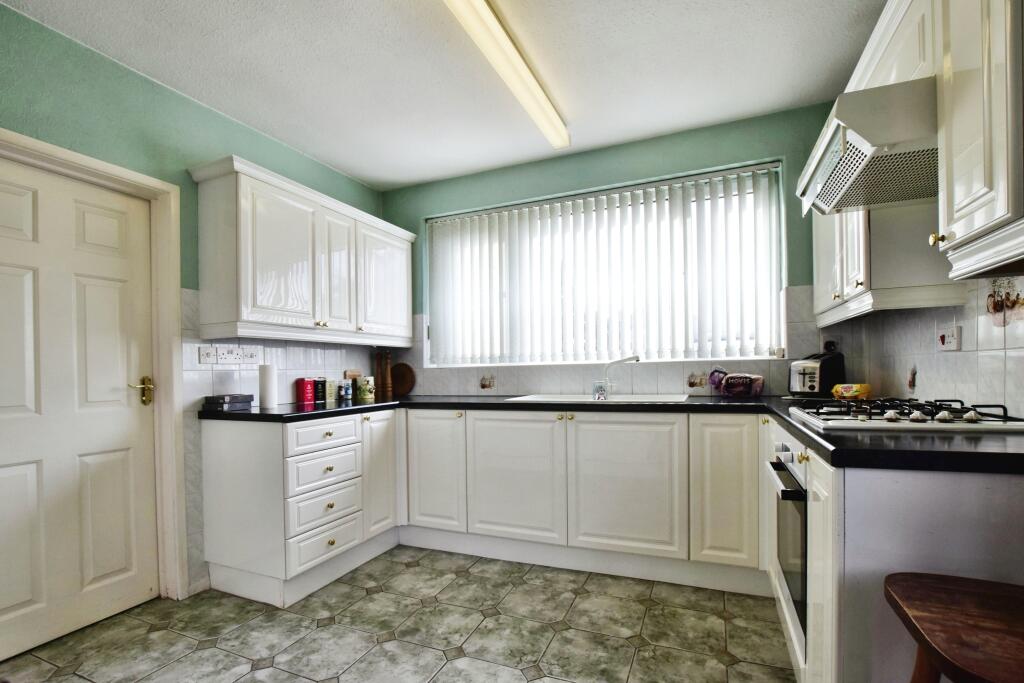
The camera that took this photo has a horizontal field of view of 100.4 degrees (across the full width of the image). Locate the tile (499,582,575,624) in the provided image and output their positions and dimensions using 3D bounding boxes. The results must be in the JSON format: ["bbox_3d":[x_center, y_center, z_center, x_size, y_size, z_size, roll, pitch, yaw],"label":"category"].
[{"bbox_3d":[0.126,1.273,2.076,0.320,0.010,0.320,-3,-4,23],"label":"tile"}]

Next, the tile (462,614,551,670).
[{"bbox_3d":[-0.006,1.266,1.817,0.320,0.010,0.320,-3,-4,23],"label":"tile"}]

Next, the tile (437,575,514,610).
[{"bbox_3d":[-0.180,1.244,2.107,0.321,0.010,0.321,-3,-4,22],"label":"tile"}]

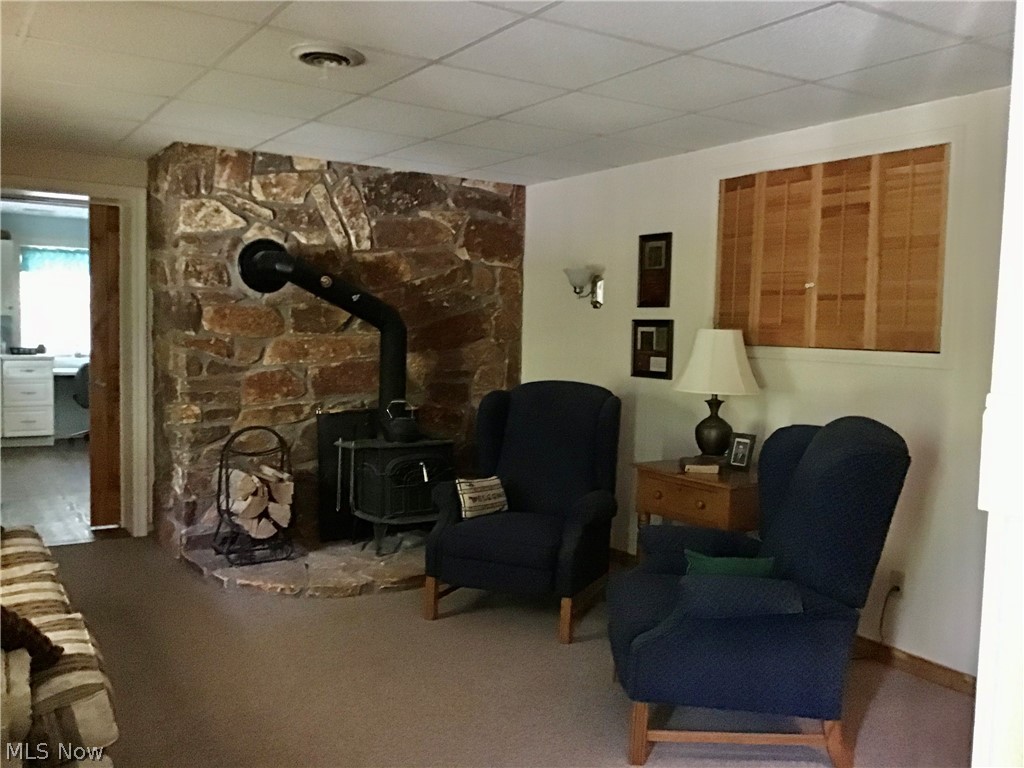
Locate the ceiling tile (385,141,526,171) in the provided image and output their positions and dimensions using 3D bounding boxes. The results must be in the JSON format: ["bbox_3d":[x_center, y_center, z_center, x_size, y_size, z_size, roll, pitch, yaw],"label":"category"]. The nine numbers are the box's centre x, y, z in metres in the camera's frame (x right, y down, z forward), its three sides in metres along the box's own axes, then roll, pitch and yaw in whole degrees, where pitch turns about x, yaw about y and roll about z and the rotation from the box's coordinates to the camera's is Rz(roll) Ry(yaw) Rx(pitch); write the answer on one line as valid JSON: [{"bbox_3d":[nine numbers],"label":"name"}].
[{"bbox_3d":[-0.314,-1.251,4.963,0.598,0.025,0.595,-1,4,-32],"label":"ceiling tile"}]

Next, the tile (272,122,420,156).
[{"bbox_3d":[-0.839,-1.249,4.662,0.605,0.020,0.605,-1,4,-33],"label":"tile"}]

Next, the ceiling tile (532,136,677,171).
[{"bbox_3d":[0.515,-1.212,4.773,0.573,0.025,0.595,-1,4,-32],"label":"ceiling tile"}]

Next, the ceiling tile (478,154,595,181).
[{"bbox_3d":[0.190,-1.256,5.284,0.573,0.025,0.595,-1,4,-32],"label":"ceiling tile"}]

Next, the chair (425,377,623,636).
[{"bbox_3d":[0.089,0.534,4.349,0.750,1.075,0.790,3,4,22],"label":"chair"}]

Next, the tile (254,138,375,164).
[{"bbox_3d":[-1.103,-1.283,5.071,0.605,0.020,0.361,-1,4,-33],"label":"tile"}]

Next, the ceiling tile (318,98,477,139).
[{"bbox_3d":[-0.500,-1.196,4.121,0.600,0.020,0.597,-1,4,-33],"label":"ceiling tile"}]

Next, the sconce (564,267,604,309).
[{"bbox_3d":[0.411,-0.549,5.272,0.220,0.225,0.160,-1,4,-33],"label":"sconce"}]

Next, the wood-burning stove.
[{"bbox_3d":[-0.896,0.069,5.109,1.050,1.700,0.700,-1,4,-33],"label":"wood-burning stove"}]

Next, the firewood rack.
[{"bbox_3d":[-1.371,0.575,4.857,0.340,0.675,0.290,-1,4,-32],"label":"firewood rack"}]

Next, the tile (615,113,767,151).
[{"bbox_3d":[0.839,-1.167,4.262,0.567,0.020,0.597,-1,4,-33],"label":"tile"}]

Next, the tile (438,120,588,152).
[{"bbox_3d":[0.014,-1.202,4.450,0.600,0.020,0.597,-1,4,-33],"label":"tile"}]

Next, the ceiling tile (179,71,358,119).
[{"bbox_3d":[-1.017,-1.198,3.797,0.598,0.025,0.595,-1,4,-32],"label":"ceiling tile"}]

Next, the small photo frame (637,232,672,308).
[{"bbox_3d":[0.761,-0.607,4.910,0.022,0.388,0.252,-1,4,-33],"label":"small photo frame"}]

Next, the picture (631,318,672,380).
[{"bbox_3d":[0.751,-0.186,4.933,0.022,0.309,0.318,-1,4,-33],"label":"picture"}]

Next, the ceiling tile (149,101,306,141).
[{"bbox_3d":[-1.353,-1.243,4.332,0.605,0.020,0.605,-1,4,-33],"label":"ceiling tile"}]

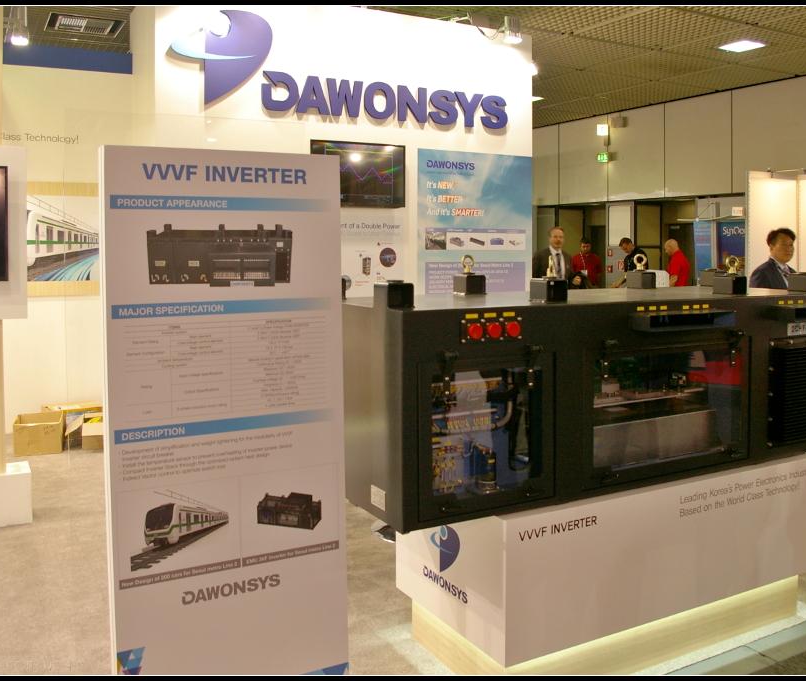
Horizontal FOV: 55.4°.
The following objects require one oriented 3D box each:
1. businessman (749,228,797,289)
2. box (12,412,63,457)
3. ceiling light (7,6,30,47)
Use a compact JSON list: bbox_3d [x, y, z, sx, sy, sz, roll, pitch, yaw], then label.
[{"bbox_3d":[2.629,0.074,5.475,0.500,1.730,0.310,-2,5,-20],"label":"businessman"},{"bbox_3d":[-2.884,0.741,6.100,0.340,0.250,0.380,-2,5,-22],"label":"box"},{"bbox_3d":[-2.702,-2.203,5.400,0.150,0.260,0.160,-3,5,-24],"label":"ceiling light"}]

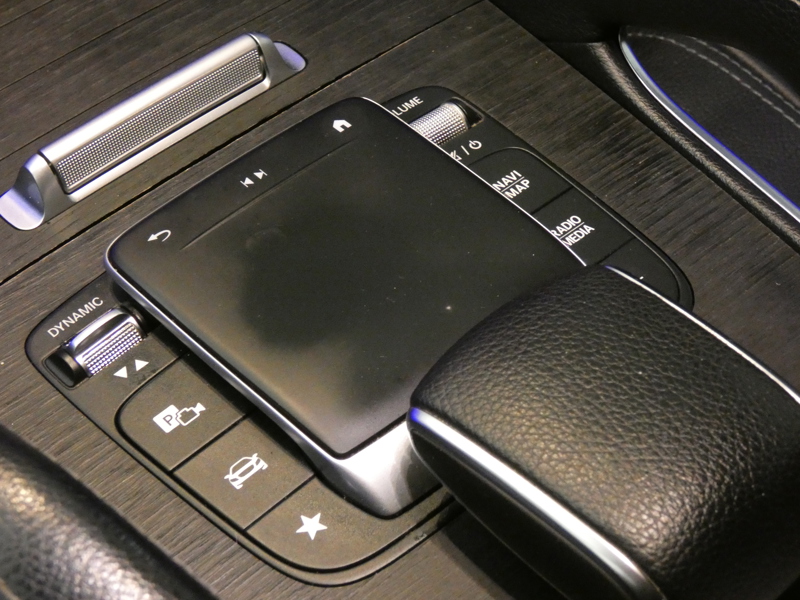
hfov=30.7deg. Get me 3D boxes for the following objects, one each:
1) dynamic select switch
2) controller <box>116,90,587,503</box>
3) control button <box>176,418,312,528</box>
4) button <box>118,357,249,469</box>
[{"bbox_3d":[-0.074,0.011,0.357,0.024,0.008,0.013,-35,55,-25],"label":"dynamic select switch"},{"bbox_3d":[-0.009,-0.004,0.360,0.089,0.013,0.107,-35,55,-25],"label":"controller"},{"bbox_3d":[-0.035,0.040,0.332,0.024,0.005,0.024,-37,56,-22],"label":"control button"},{"bbox_3d":[-0.052,0.027,0.345,0.026,0.005,0.027,-37,56,-22],"label":"button"}]

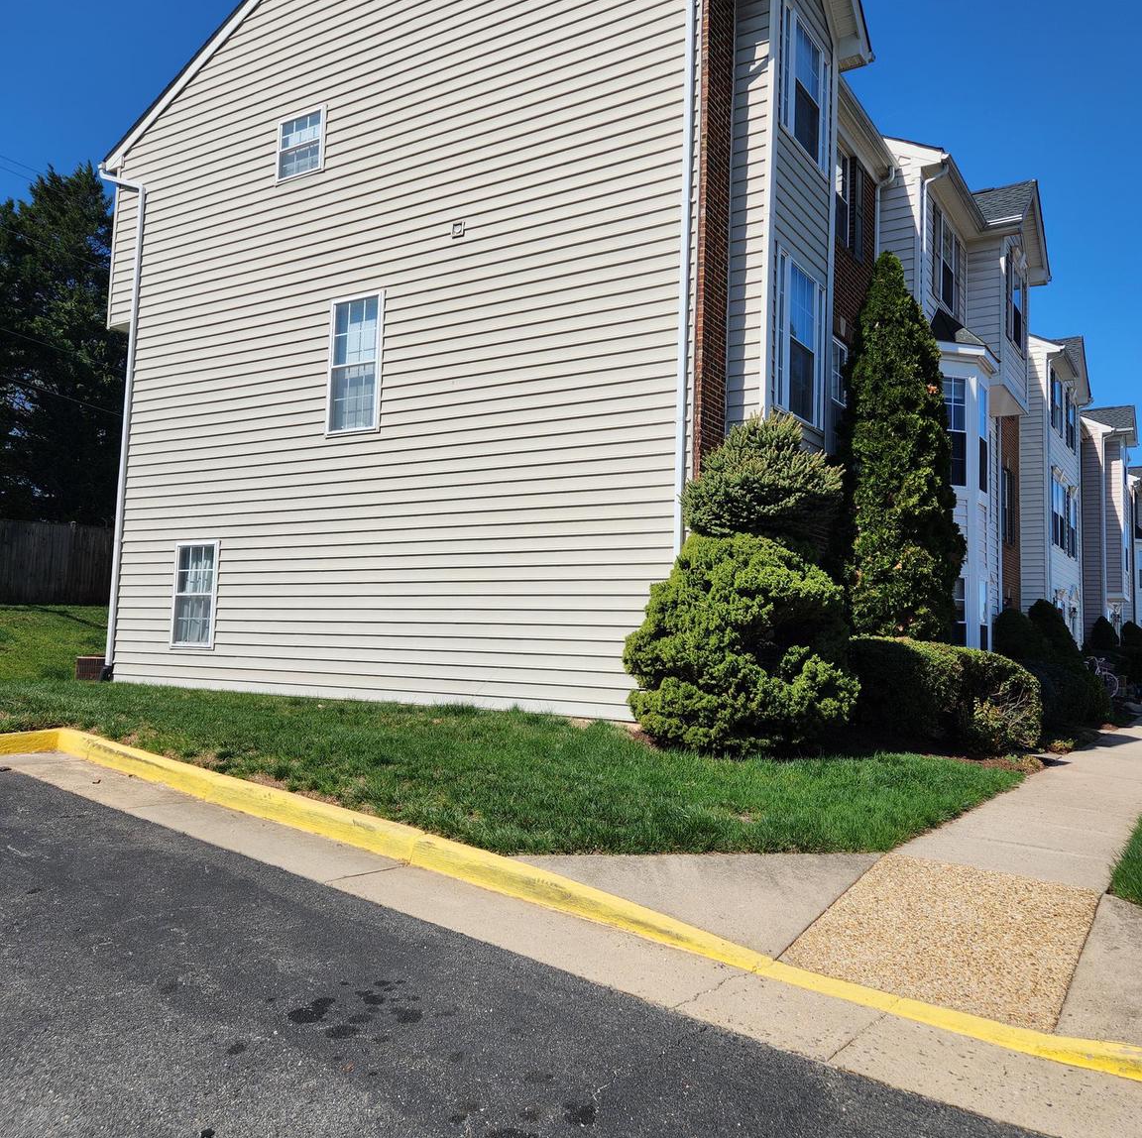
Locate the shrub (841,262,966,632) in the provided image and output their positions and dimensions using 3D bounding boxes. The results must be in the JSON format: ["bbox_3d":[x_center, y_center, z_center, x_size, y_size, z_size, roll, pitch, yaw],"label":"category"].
[{"bbox_3d":[4.216,-1.047,12.973,1.600,6.105,1.600,-1,-5,32],"label":"shrub"}]

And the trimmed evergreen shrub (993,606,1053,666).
[{"bbox_3d":[7.851,1.641,17.728,1.200,1.928,1.200,-1,-5,32],"label":"trimmed evergreen shrub"}]

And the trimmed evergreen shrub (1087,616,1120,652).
[{"bbox_3d":[14.452,2.439,27.416,1.500,2.267,1.500,-1,-5,32],"label":"trimmed evergreen shrub"}]

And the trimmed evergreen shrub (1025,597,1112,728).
[{"bbox_3d":[8.875,1.655,18.420,2.000,2.164,2.000,-1,-5,32],"label":"trimmed evergreen shrub"}]

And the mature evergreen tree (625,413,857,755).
[{"bbox_3d":[1.521,0.133,9.236,2.050,3.057,2.050,2,-4,0],"label":"mature evergreen tree"}]

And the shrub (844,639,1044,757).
[{"bbox_3d":[4.470,1.511,12.238,2.050,1.210,1.300,-1,-5,32],"label":"shrub"}]

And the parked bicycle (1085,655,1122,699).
[{"bbox_3d":[12.488,2.650,24.500,1.700,1.060,0.600,-1,-5,32],"label":"parked bicycle"}]

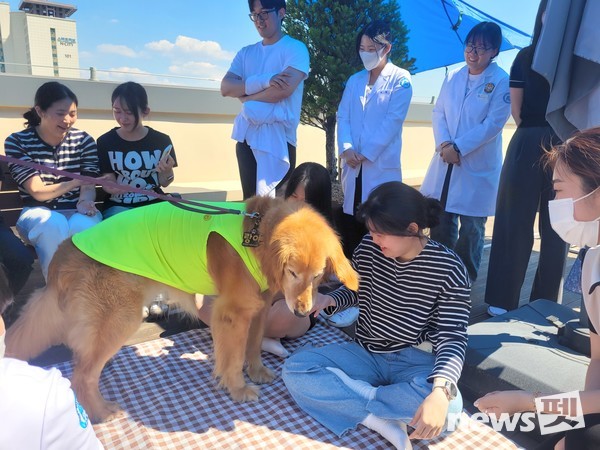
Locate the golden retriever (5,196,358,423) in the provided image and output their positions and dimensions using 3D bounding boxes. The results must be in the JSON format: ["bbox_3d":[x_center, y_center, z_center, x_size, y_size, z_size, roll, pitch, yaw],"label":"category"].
[{"bbox_3d":[-0.413,0.287,1.640,1.170,0.730,0.370,-2,11,-11],"label":"golden retriever"}]

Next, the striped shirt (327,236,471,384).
[{"bbox_3d":[0.373,0.285,1.691,0.510,0.470,0.380,3,11,19],"label":"striped shirt"}]

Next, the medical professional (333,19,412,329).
[{"bbox_3d":[0.449,-0.368,2.719,0.460,1.620,0.330,7,13,35],"label":"medical professional"}]

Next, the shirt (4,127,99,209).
[{"bbox_3d":[-1.305,-0.287,2.367,0.460,0.450,0.280,-8,13,-36],"label":"shirt"}]

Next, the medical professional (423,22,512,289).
[{"bbox_3d":[1.033,-0.395,2.796,0.490,1.640,0.330,8,14,39],"label":"medical professional"}]

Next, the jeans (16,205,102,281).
[{"bbox_3d":[-1.216,0.179,2.270,0.400,0.570,0.570,-8,13,-36],"label":"jeans"}]

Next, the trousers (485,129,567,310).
[{"bbox_3d":[1.228,-0.037,2.455,0.410,0.980,0.280,5,12,24],"label":"trousers"}]

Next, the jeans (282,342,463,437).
[{"bbox_3d":[0.271,0.521,1.683,0.630,0.260,0.520,2,11,11],"label":"jeans"}]

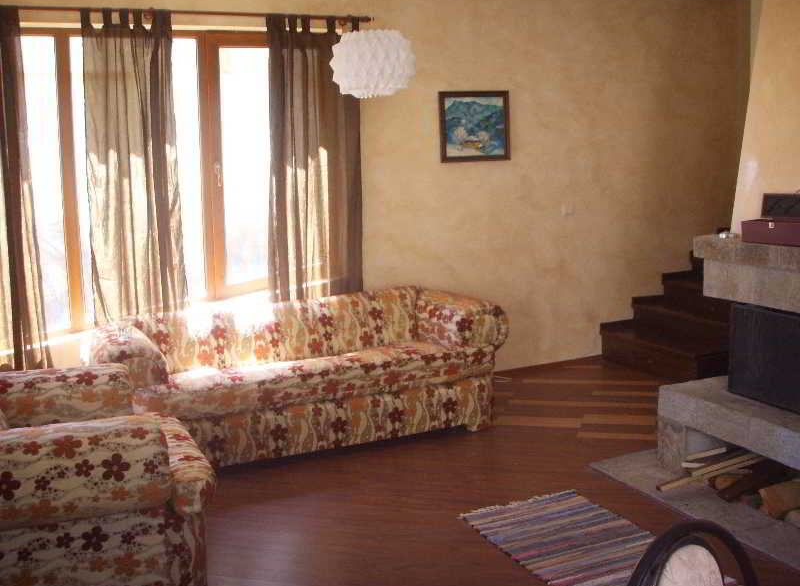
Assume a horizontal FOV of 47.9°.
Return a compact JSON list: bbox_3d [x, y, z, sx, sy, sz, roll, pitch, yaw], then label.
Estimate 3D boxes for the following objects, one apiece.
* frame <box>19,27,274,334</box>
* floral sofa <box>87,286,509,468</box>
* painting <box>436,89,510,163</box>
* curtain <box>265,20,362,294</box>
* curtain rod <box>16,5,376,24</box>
[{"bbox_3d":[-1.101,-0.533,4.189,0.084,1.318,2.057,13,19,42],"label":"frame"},{"bbox_3d":[-0.517,0.415,4.609,2.038,0.701,0.757,-6,15,-24],"label":"floral sofa"},{"bbox_3d":[0.435,-0.958,5.178,0.460,0.402,0.035,-6,15,-24],"label":"painting"},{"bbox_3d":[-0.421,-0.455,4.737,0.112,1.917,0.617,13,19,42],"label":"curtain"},{"bbox_3d":[-0.994,-1.206,3.918,0.056,0.052,2.431,13,19,42],"label":"curtain rod"}]

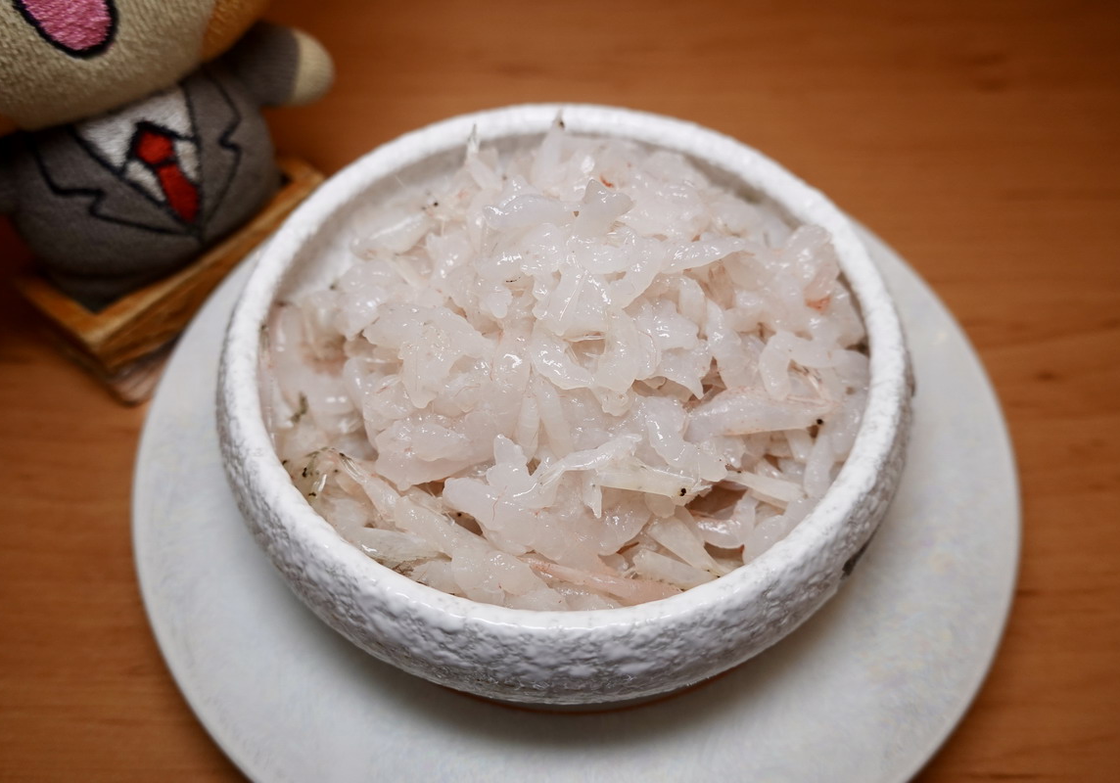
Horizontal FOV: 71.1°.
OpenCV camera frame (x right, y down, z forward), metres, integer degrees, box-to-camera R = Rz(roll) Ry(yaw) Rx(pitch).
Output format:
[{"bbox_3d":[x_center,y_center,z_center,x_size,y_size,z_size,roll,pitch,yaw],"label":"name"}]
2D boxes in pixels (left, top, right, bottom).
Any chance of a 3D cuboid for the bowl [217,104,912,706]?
[{"bbox_3d":[0.001,-0.003,0.179,0.145,0.045,0.145,0,55,-1],"label":"bowl"}]

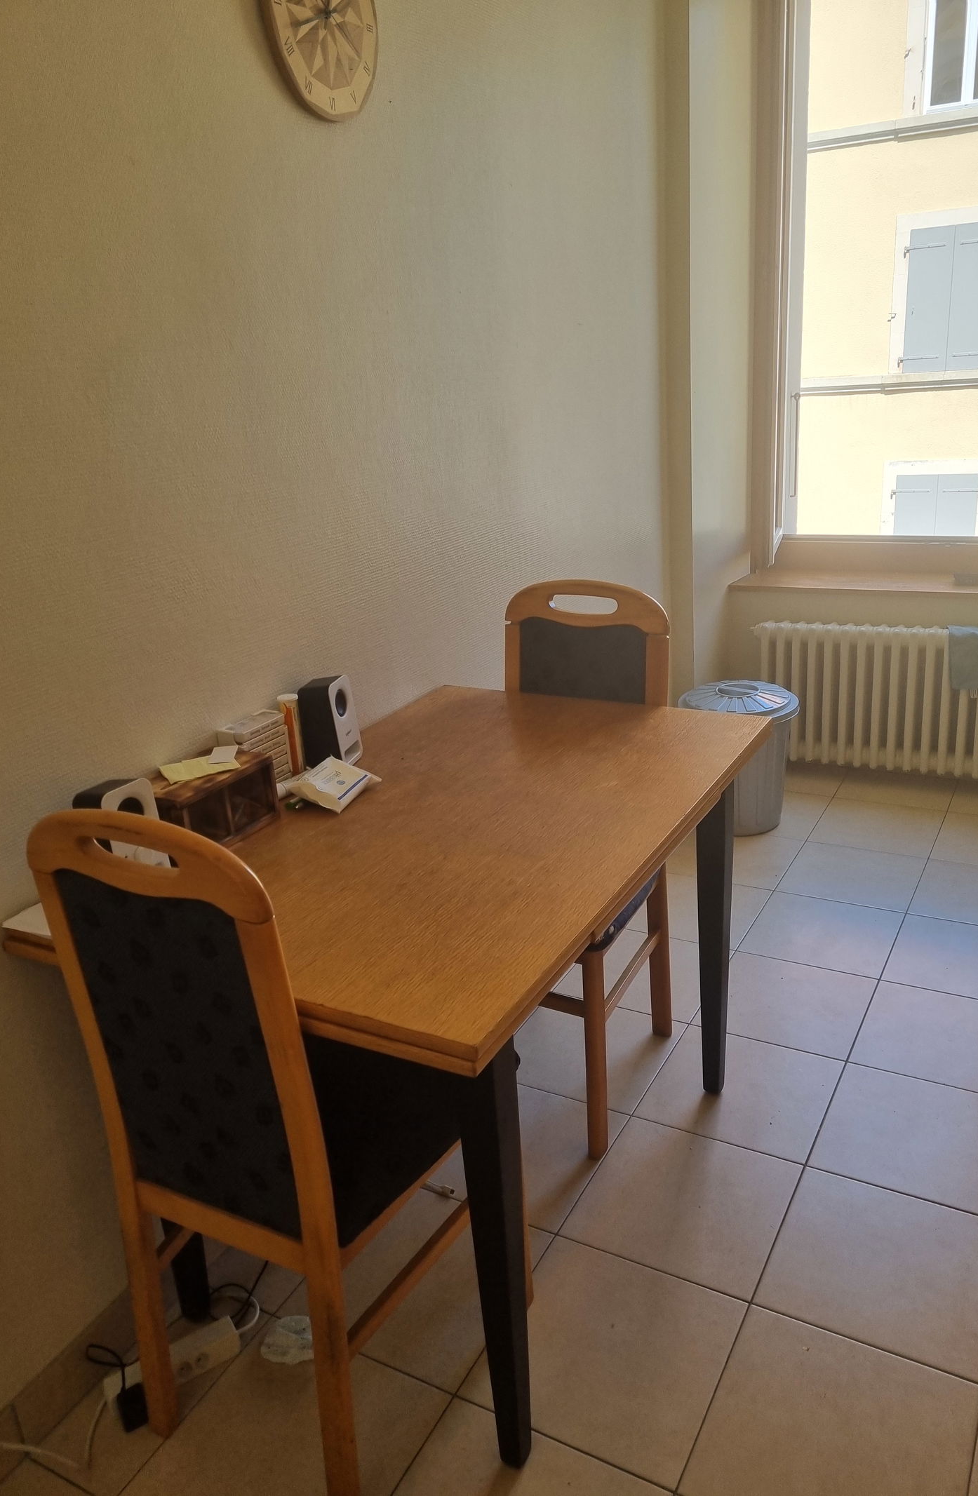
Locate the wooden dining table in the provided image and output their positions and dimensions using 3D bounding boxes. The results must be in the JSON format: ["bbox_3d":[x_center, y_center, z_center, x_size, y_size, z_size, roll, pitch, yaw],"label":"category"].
[{"bbox_3d":[-0.031,0.440,1.889,0.698,0.750,1.100,7,23,28],"label":"wooden dining table"}]

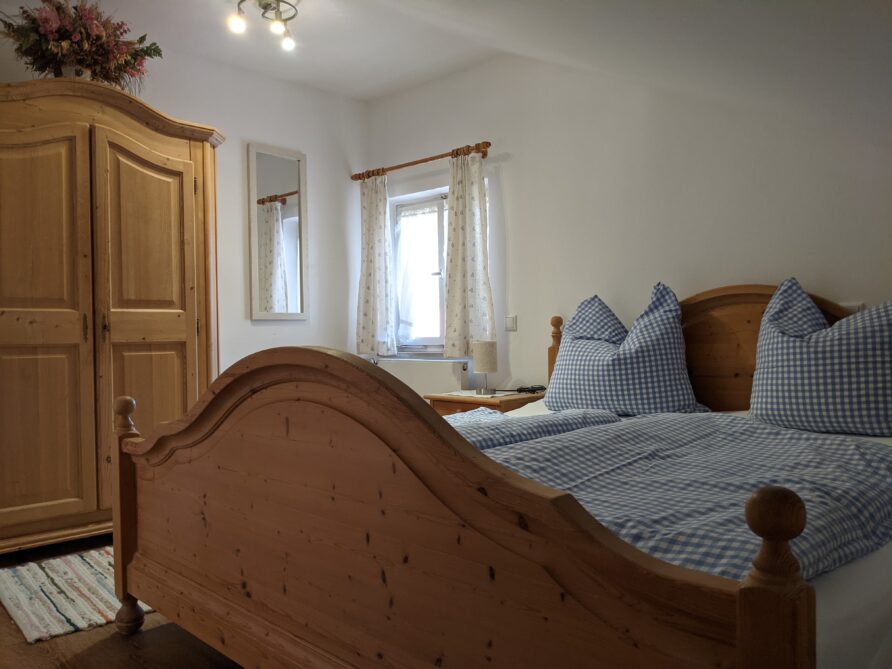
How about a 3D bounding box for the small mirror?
[{"bbox_3d":[-0.993,-0.590,4.122,0.030,1.009,0.381,0,1,44],"label":"small mirror"}]

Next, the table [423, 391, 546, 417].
[{"bbox_3d":[0.212,0.572,3.651,0.525,0.505,0.422,0,1,44],"label":"table"}]

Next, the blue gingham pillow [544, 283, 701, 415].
[{"bbox_3d":[0.757,0.065,3.015,0.650,0.540,0.260,0,-7,36],"label":"blue gingham pillow"}]

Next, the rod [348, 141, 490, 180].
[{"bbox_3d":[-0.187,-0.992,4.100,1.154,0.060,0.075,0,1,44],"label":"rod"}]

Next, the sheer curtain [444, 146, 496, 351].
[{"bbox_3d":[0.115,-0.422,3.804,0.294,1.092,0.100,0,1,44],"label":"sheer curtain"}]

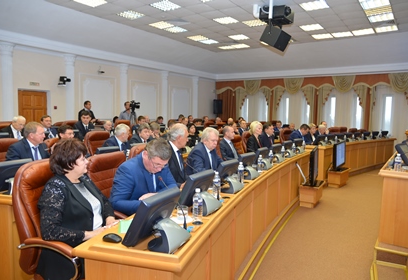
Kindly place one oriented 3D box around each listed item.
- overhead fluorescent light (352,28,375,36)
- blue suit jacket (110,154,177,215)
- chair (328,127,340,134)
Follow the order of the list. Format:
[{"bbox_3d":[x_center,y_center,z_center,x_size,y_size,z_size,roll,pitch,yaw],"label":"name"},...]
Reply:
[{"bbox_3d":[4.797,-3.262,9.429,0.600,0.080,0.600,5,6,35],"label":"overhead fluorescent light"},{"bbox_3d":[-0.531,0.420,2.700,0.460,0.600,0.540,4,5,28],"label":"blue suit jacket"},{"bbox_3d":[3.969,0.195,9.210,0.660,1.180,0.700,-3,7,-45],"label":"chair"}]

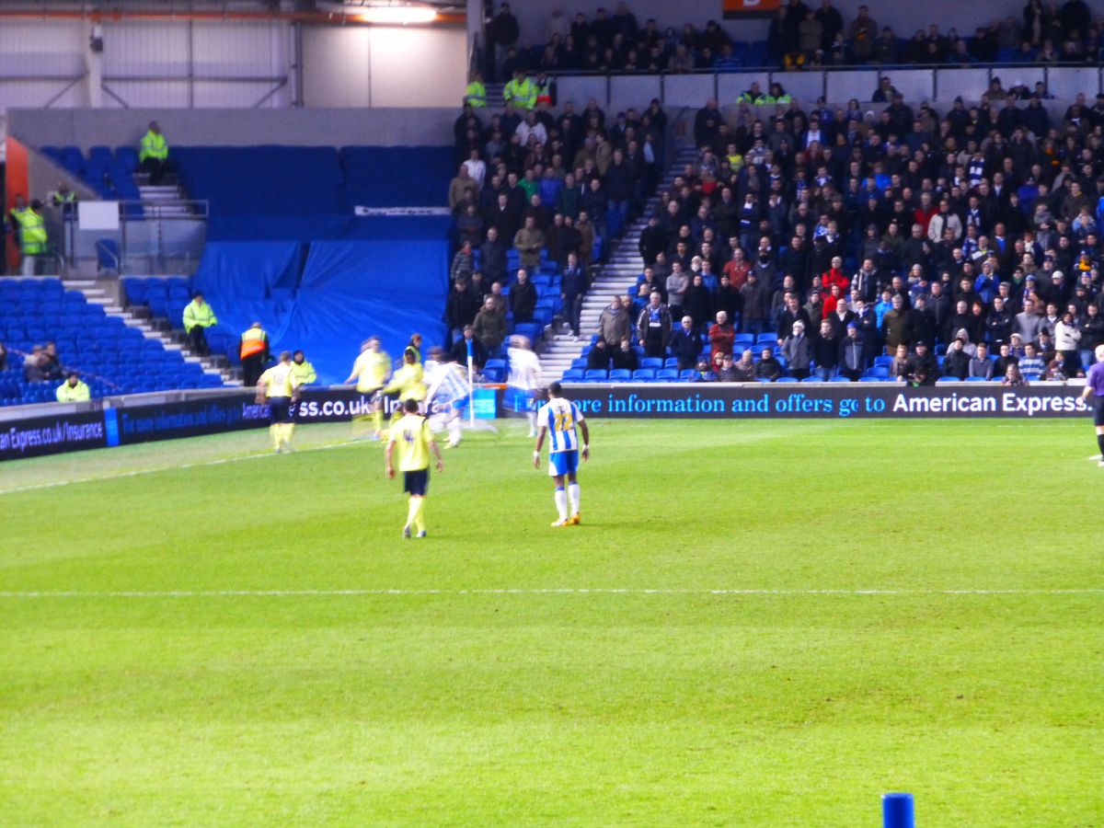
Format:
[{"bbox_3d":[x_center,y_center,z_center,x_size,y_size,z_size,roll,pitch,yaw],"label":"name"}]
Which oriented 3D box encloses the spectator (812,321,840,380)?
[{"bbox_3d":[5.204,-0.940,140.028,0.540,1.740,0.380,0,2,14],"label":"spectator"}]

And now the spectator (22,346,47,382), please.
[{"bbox_3d":[-9.290,-0.630,133.964,0.720,1.250,0.500,0,2,28],"label":"spectator"}]

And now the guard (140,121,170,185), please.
[{"bbox_3d":[-7.912,-5.196,146.520,0.580,1.280,0.700,-1,2,-21],"label":"guard"}]

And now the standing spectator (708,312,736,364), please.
[{"bbox_3d":[3.267,-1.108,141.328,0.560,1.720,0.400,0,2,14],"label":"standing spectator"}]

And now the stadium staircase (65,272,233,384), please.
[{"bbox_3d":[-7.900,-1.472,142.288,1.250,2.257,6.906,-2,2,-32],"label":"stadium staircase"}]

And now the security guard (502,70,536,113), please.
[{"bbox_3d":[-0.682,-6.444,156.529,0.660,1.770,0.420,-1,2,6],"label":"security guard"}]

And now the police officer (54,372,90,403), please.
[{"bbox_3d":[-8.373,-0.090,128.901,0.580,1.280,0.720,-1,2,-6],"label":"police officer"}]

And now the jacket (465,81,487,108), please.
[{"bbox_3d":[-1.627,-6.695,156.512,0.500,0.740,0.320,-1,2,6],"label":"jacket"}]

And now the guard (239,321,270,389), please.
[{"bbox_3d":[-5.598,-0.851,139.329,0.560,1.760,0.380,0,2,9],"label":"guard"}]

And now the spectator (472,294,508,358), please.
[{"bbox_3d":[-1.196,-1.427,143.229,0.620,1.760,0.420,0,2,12],"label":"spectator"}]

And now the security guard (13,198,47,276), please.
[{"bbox_3d":[-9.943,-3.264,140.827,0.480,1.720,0.560,1,2,21],"label":"security guard"}]

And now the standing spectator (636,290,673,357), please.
[{"bbox_3d":[1.962,-1.449,140.928,0.640,1.800,0.400,0,2,9],"label":"standing spectator"}]

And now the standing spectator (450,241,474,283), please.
[{"bbox_3d":[-1.812,-2.824,147.300,0.520,1.270,0.700,-1,2,-3],"label":"standing spectator"}]

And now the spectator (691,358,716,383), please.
[{"bbox_3d":[2.841,-0.544,138.300,0.450,1.080,0.600,0,2,12],"label":"spectator"}]

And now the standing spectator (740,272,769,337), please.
[{"bbox_3d":[3.914,-1.901,143.693,0.560,1.760,0.360,0,2,14],"label":"standing spectator"}]

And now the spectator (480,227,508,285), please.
[{"bbox_3d":[-1.136,-2.821,145.627,0.540,1.740,0.360,0,2,3],"label":"spectator"}]

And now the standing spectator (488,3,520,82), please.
[{"bbox_3d":[-0.991,-7.996,159.029,0.580,1.760,0.420,-1,2,3],"label":"standing spectator"}]

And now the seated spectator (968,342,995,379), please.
[{"bbox_3d":[8.112,-0.709,139.204,0.520,1.270,0.750,0,2,14],"label":"seated spectator"}]

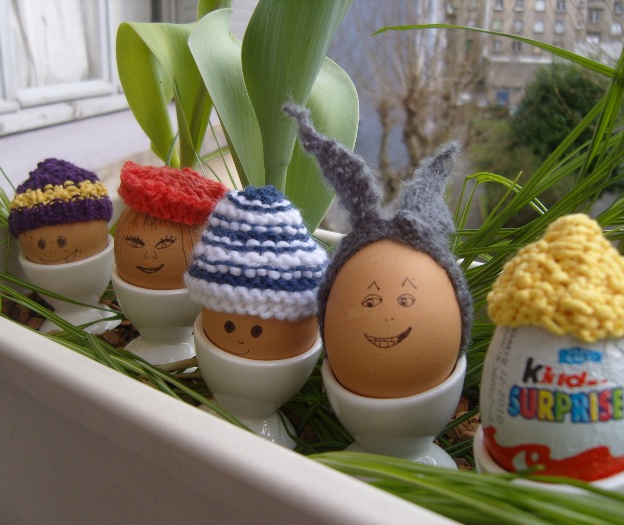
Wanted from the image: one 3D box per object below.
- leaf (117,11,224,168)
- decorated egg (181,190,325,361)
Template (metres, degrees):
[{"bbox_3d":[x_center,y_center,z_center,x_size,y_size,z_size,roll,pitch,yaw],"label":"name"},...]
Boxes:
[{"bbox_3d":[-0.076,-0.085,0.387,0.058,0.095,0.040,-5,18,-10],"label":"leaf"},{"bbox_3d":[-0.018,0.007,0.259,0.052,0.074,0.051,8,18,10],"label":"decorated egg"}]

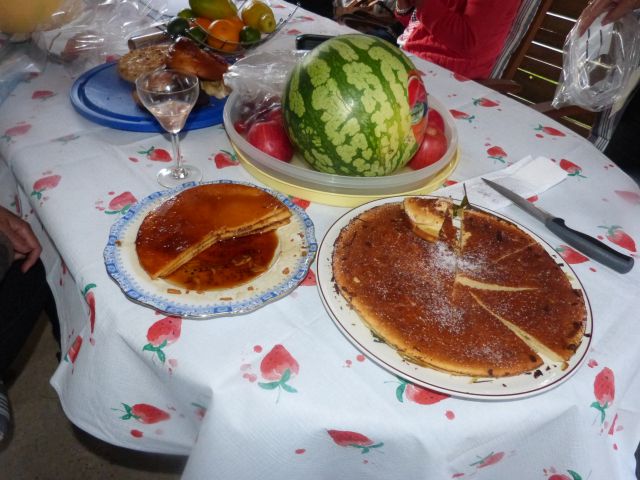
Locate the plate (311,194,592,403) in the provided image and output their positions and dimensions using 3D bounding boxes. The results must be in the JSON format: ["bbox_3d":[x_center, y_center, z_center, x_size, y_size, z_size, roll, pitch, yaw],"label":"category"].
[{"bbox_3d":[0.146,0.049,0.525,0.300,0.028,0.300,3,42,-3],"label":"plate"}]

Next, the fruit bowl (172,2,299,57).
[{"bbox_3d":[-0.194,-0.483,1.022,0.290,0.105,0.290,6,42,0],"label":"fruit bowl"}]

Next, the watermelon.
[{"bbox_3d":[0.047,-0.175,0.617,0.192,0.192,0.192,6,42,0],"label":"watermelon"}]

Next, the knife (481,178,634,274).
[{"bbox_3d":[0.317,-0.030,0.639,0.027,0.020,0.233,-23,49,-28],"label":"knife"}]

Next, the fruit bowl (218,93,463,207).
[{"bbox_3d":[0.037,-0.186,0.759,0.378,0.050,0.378,3,42,-3],"label":"fruit bowl"}]

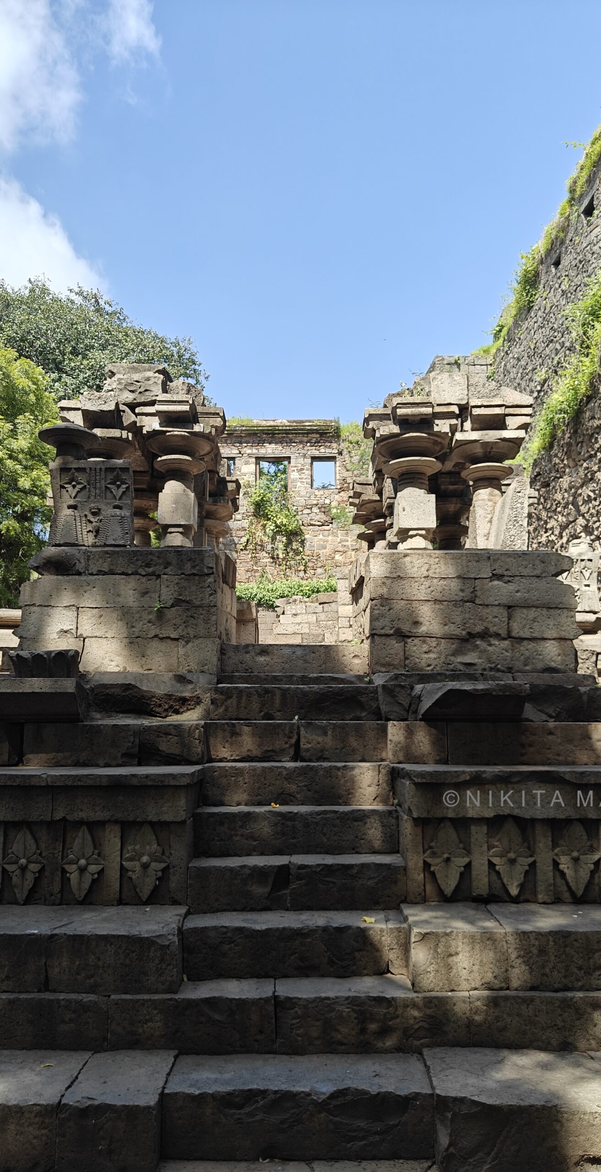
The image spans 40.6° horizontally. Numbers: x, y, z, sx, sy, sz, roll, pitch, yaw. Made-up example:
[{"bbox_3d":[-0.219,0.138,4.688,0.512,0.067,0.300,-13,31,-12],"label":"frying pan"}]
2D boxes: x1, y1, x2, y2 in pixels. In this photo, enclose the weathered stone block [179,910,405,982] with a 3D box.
[{"bbox_3d":[-0.035,1.686,3.853,1.000,0.229,0.280,0,-5,1],"label":"weathered stone block"}]

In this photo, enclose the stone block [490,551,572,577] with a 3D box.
[{"bbox_3d":[1.454,-0.122,5.309,0.520,0.157,0.360,0,-5,0],"label":"stone block"}]

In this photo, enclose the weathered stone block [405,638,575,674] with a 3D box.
[{"bbox_3d":[1.196,0.462,5.309,1.092,0.225,0.360,0,-5,0],"label":"weathered stone block"}]

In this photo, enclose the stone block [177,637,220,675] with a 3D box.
[{"bbox_3d":[-0.649,0.461,5.299,0.246,0.225,0.340,0,-5,0],"label":"stone block"}]

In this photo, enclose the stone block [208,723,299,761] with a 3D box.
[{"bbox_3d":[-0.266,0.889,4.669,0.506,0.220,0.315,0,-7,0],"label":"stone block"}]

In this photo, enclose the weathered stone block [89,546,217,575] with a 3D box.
[{"bbox_3d":[-0.944,-0.134,5.337,0.817,0.166,0.420,0,-5,1],"label":"weathered stone block"}]

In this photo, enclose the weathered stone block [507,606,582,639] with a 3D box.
[{"bbox_3d":[1.516,0.247,5.243,0.439,0.199,0.380,0,-5,1],"label":"weathered stone block"}]

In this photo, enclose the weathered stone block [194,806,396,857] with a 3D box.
[{"bbox_3d":[-0.020,1.249,4.179,1.009,0.214,0.294,0,-7,0],"label":"weathered stone block"}]

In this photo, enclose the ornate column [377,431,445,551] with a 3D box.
[{"bbox_3d":[0.741,-0.631,5.391,0.441,0.813,0.441,0,-5,1],"label":"ornate column"}]

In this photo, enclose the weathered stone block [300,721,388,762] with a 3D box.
[{"bbox_3d":[0.243,0.875,4.639,0.480,0.215,0.300,0,-5,1],"label":"weathered stone block"}]

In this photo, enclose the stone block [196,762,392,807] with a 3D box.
[{"bbox_3d":[-0.024,1.044,4.341,0.971,0.222,0.320,0,-5,0],"label":"stone block"}]

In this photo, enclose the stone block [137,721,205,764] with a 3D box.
[{"bbox_3d":[-0.686,0.853,4.494,0.352,0.222,0.320,0,-5,0],"label":"stone block"}]

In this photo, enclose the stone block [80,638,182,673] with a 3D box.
[{"bbox_3d":[-1.060,0.452,5.269,0.618,0.214,0.380,0,-5,1],"label":"stone block"}]

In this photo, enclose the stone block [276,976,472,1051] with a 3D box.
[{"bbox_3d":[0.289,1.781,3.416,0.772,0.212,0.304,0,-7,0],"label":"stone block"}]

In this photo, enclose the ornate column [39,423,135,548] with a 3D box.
[{"bbox_3d":[-1.449,-0.656,5.566,0.599,0.920,0.420,0,-7,0],"label":"ornate column"}]

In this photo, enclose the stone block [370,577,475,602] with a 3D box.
[{"bbox_3d":[0.767,0.039,5.293,0.649,0.147,0.420,0,-5,1],"label":"stone block"}]

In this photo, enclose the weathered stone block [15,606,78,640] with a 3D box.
[{"bbox_3d":[-1.589,0.246,5.296,0.390,0.201,0.380,0,-5,1],"label":"weathered stone block"}]

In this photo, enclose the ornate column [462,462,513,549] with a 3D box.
[{"bbox_3d":[1.330,-0.521,5.782,0.361,0.706,0.361,0,-7,0],"label":"ornate column"}]

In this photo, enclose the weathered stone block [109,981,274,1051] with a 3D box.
[{"bbox_3d":[-0.462,1.898,3.641,0.714,0.232,0.300,0,-5,1],"label":"weathered stone block"}]

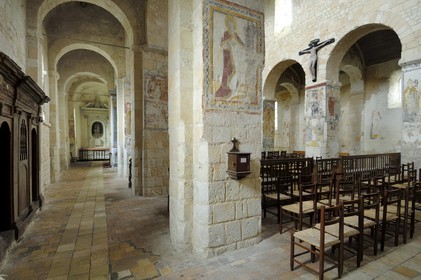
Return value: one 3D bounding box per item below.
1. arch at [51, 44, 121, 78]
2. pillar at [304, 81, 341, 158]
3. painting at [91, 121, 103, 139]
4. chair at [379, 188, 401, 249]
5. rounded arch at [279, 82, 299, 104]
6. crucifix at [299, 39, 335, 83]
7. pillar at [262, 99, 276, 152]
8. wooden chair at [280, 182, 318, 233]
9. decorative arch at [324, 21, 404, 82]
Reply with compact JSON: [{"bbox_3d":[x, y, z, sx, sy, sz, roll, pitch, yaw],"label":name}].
[{"bbox_3d":[-4.476,-2.833,7.710,2.160,1.150,0.470,-1,2,-27],"label":"arch"},{"bbox_3d":[4.935,-0.459,9.288,0.940,3.700,0.997,-1,2,-27],"label":"pillar"},{"bbox_3d":[-7.729,-0.670,14.451,0.691,1.156,0.080,-1,2,-27],"label":"painting"},{"bbox_3d":[2.562,1.153,3.225,0.405,0.880,0.405,-1,2,-27],"label":"chair"},{"bbox_3d":[4.617,-2.911,13.220,2.180,1.180,0.480,-1,2,-27],"label":"rounded arch"},{"bbox_3d":[4.409,-3.367,8.880,0.280,1.780,1.650,-1,2,-27],"label":"crucifix"},{"bbox_3d":[3.205,-0.529,12.589,0.920,3.620,0.970,-1,2,-27],"label":"pillar"},{"bbox_3d":[1.460,1.144,3.505,0.410,0.880,0.400,-1,2,-27],"label":"wooden chair"},{"bbox_3d":[5.707,-3.098,7.716,0.940,1.680,2.379,-1,2,-27],"label":"decorative arch"}]

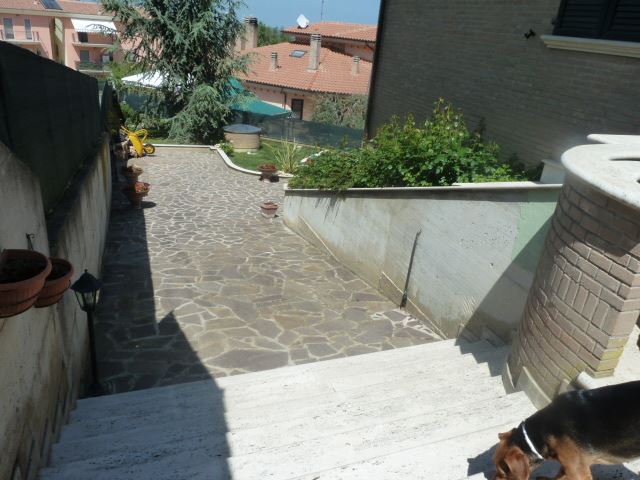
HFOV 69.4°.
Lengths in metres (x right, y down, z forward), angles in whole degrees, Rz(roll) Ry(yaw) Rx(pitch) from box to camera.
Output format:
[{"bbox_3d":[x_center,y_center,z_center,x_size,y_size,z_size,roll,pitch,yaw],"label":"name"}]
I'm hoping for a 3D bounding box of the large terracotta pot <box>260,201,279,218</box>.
[{"bbox_3d":[-1.057,-0.629,9.648,0.370,0.300,0.370,5,25,-2],"label":"large terracotta pot"}]

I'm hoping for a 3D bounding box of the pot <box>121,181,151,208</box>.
[{"bbox_3d":[-3.922,-0.940,9.890,0.580,0.480,0.580,-4,27,-20],"label":"pot"}]

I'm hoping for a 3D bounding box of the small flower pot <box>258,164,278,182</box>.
[{"bbox_3d":[-1.481,-1.908,13.267,0.560,0.450,0.560,5,25,-2],"label":"small flower pot"}]

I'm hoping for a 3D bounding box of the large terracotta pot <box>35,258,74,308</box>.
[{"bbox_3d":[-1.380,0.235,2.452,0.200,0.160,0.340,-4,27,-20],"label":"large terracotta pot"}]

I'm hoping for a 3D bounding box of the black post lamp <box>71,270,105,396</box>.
[{"bbox_3d":[-1.658,0.684,3.360,0.215,1.060,0.215,-4,27,-20],"label":"black post lamp"}]

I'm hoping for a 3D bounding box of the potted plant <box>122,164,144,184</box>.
[{"bbox_3d":[-4.863,-1.721,12.109,0.570,0.450,0.570,-4,27,-20],"label":"potted plant"}]

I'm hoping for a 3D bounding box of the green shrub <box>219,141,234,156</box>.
[{"bbox_3d":[-3.314,-3.293,16.574,0.550,0.500,0.550,-4,27,-20],"label":"green shrub"}]

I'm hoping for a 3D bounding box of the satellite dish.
[{"bbox_3d":[-1.142,-15.128,32.000,0.870,0.900,0.450,-5,27,-22],"label":"satellite dish"}]

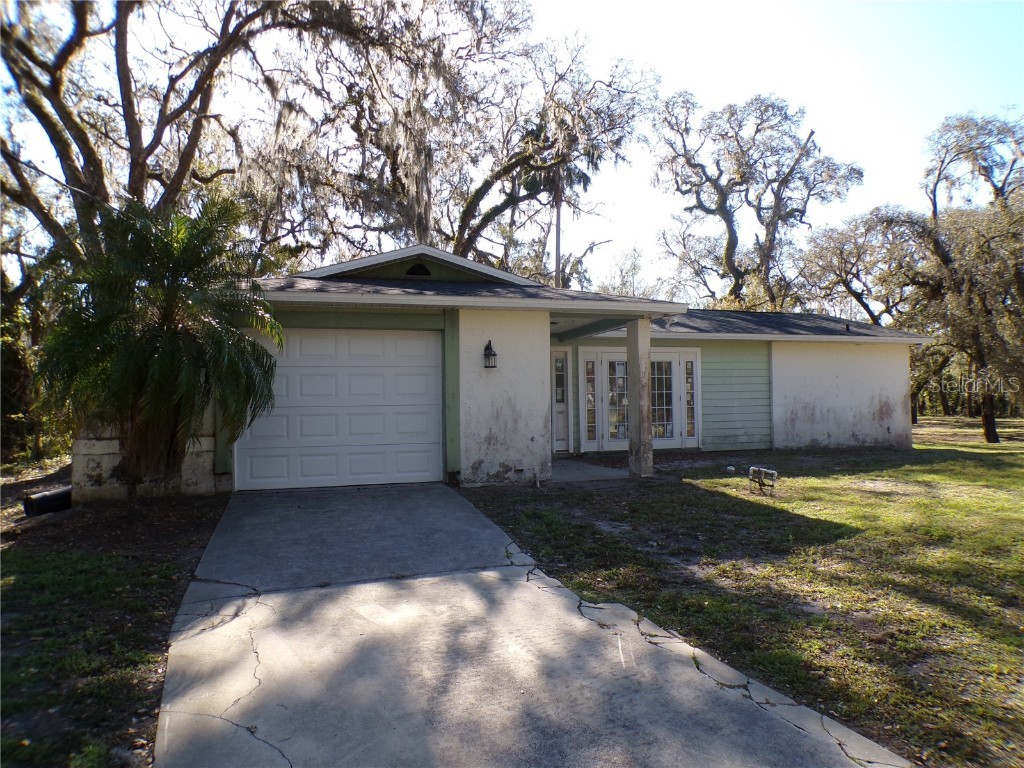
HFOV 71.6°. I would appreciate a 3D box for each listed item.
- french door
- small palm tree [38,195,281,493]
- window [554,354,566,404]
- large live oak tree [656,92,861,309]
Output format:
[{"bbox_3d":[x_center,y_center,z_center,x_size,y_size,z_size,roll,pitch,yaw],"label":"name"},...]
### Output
[{"bbox_3d":[2.720,0.340,14.950,2.800,2.110,0.130,0,-1,-18],"label":"french door"},{"bbox_3d":[-4.030,-0.430,8.200,2.750,3.480,2.600,-1,-1,0],"label":"small palm tree"},{"bbox_3d":[0.985,-0.090,14.420,0.270,1.030,0.070,0,-1,-18],"label":"window"},{"bbox_3d":[10.400,-5.200,30.000,8.700,13.800,8.500,-1,-1,0],"label":"large live oak tree"}]

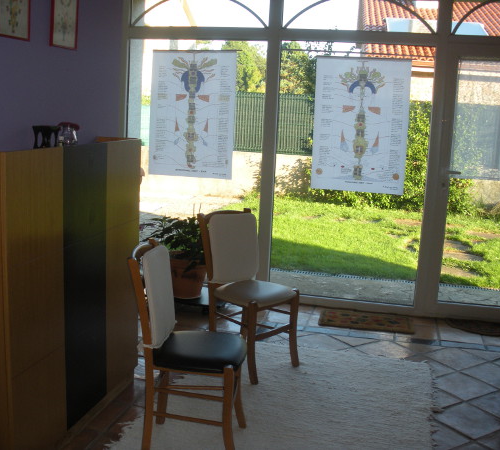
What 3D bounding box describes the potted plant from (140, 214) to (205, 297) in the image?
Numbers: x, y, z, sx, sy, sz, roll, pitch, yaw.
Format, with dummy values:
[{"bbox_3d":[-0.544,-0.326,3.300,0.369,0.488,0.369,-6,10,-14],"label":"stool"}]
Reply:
[{"bbox_3d":[-0.541,0.228,4.749,0.580,0.620,0.530,5,10,13],"label":"potted plant"}]

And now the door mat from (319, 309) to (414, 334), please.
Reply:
[{"bbox_3d":[0.868,0.707,4.588,0.680,0.018,0.370,5,10,13],"label":"door mat"}]

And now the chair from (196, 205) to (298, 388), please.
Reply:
[{"bbox_3d":[0.002,0.394,3.630,0.480,0.890,0.430,11,13,39],"label":"chair"}]

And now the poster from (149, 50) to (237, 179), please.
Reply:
[{"bbox_3d":[-0.465,-0.871,4.922,0.700,1.000,0.015,5,10,13],"label":"poster"}]

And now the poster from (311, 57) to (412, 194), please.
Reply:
[{"bbox_3d":[0.820,-0.738,4.633,0.700,1.000,0.015,5,10,13],"label":"poster"}]

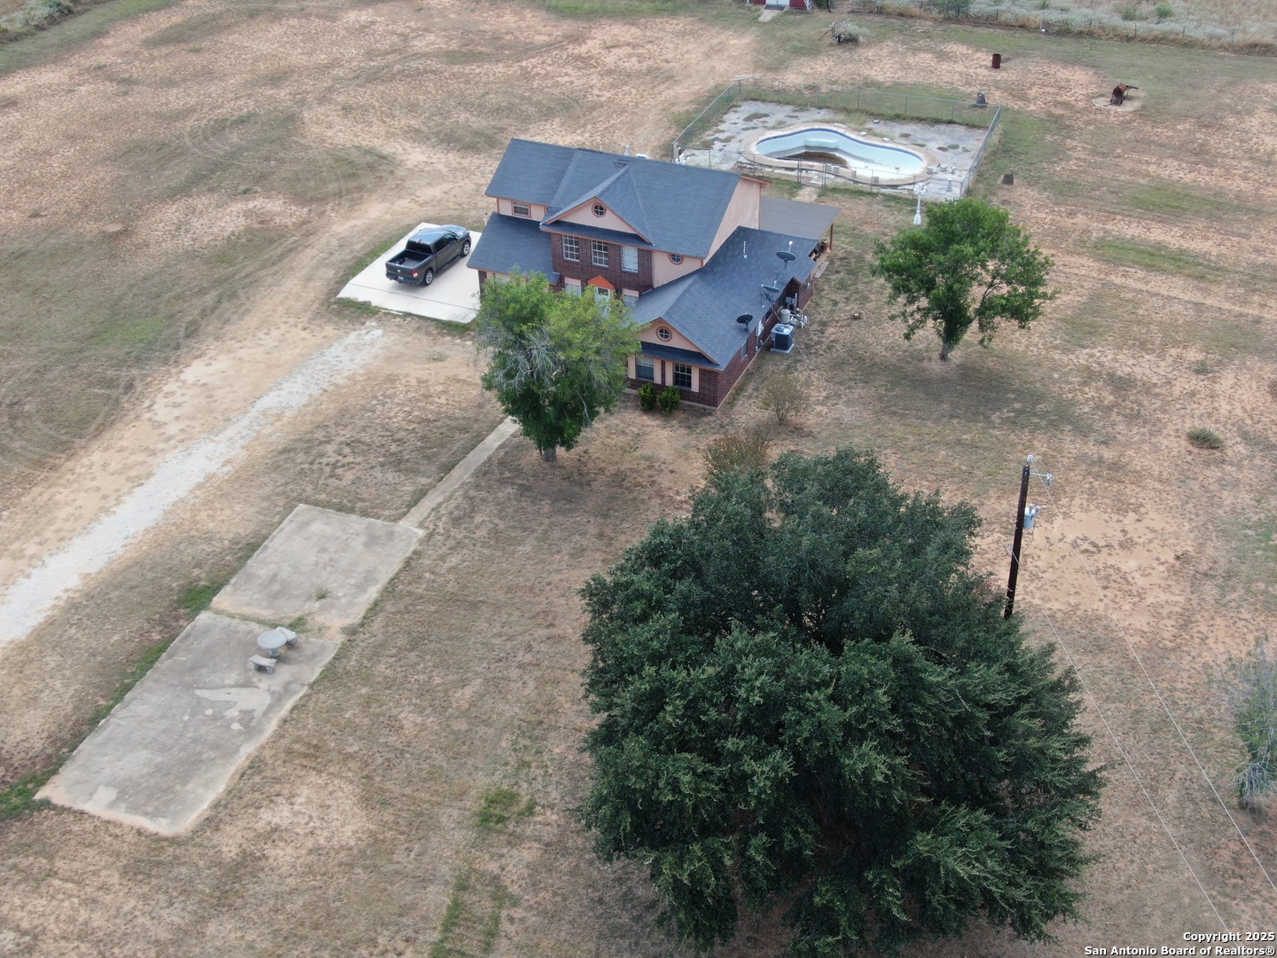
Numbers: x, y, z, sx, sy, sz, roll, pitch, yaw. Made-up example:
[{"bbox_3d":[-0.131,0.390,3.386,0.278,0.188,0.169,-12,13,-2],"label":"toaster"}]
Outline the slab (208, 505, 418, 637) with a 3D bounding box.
[{"bbox_3d":[-13.230,3.678,64.520,6.100,0.160,7.300,10,36,18],"label":"slab"}]

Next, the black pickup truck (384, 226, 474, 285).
[{"bbox_3d":[-11.589,-12.644,86.367,2.100,1.960,5.900,14,38,23],"label":"black pickup truck"}]

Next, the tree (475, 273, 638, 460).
[{"bbox_3d":[-3.500,-4.550,67.970,7.000,8.800,7.000,-2,35,1],"label":"tree"}]

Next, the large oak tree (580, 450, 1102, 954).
[{"bbox_3d":[6.211,6.128,48.645,16.100,12.200,16.100,14,38,23],"label":"large oak tree"}]

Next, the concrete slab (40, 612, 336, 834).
[{"bbox_3d":[-16.459,8.761,57.355,6.150,0.160,10.600,10,36,18],"label":"concrete slab"}]

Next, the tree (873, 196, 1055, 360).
[{"bbox_3d":[15.480,-9.200,74.250,8.300,7.900,8.300,14,38,23],"label":"tree"}]

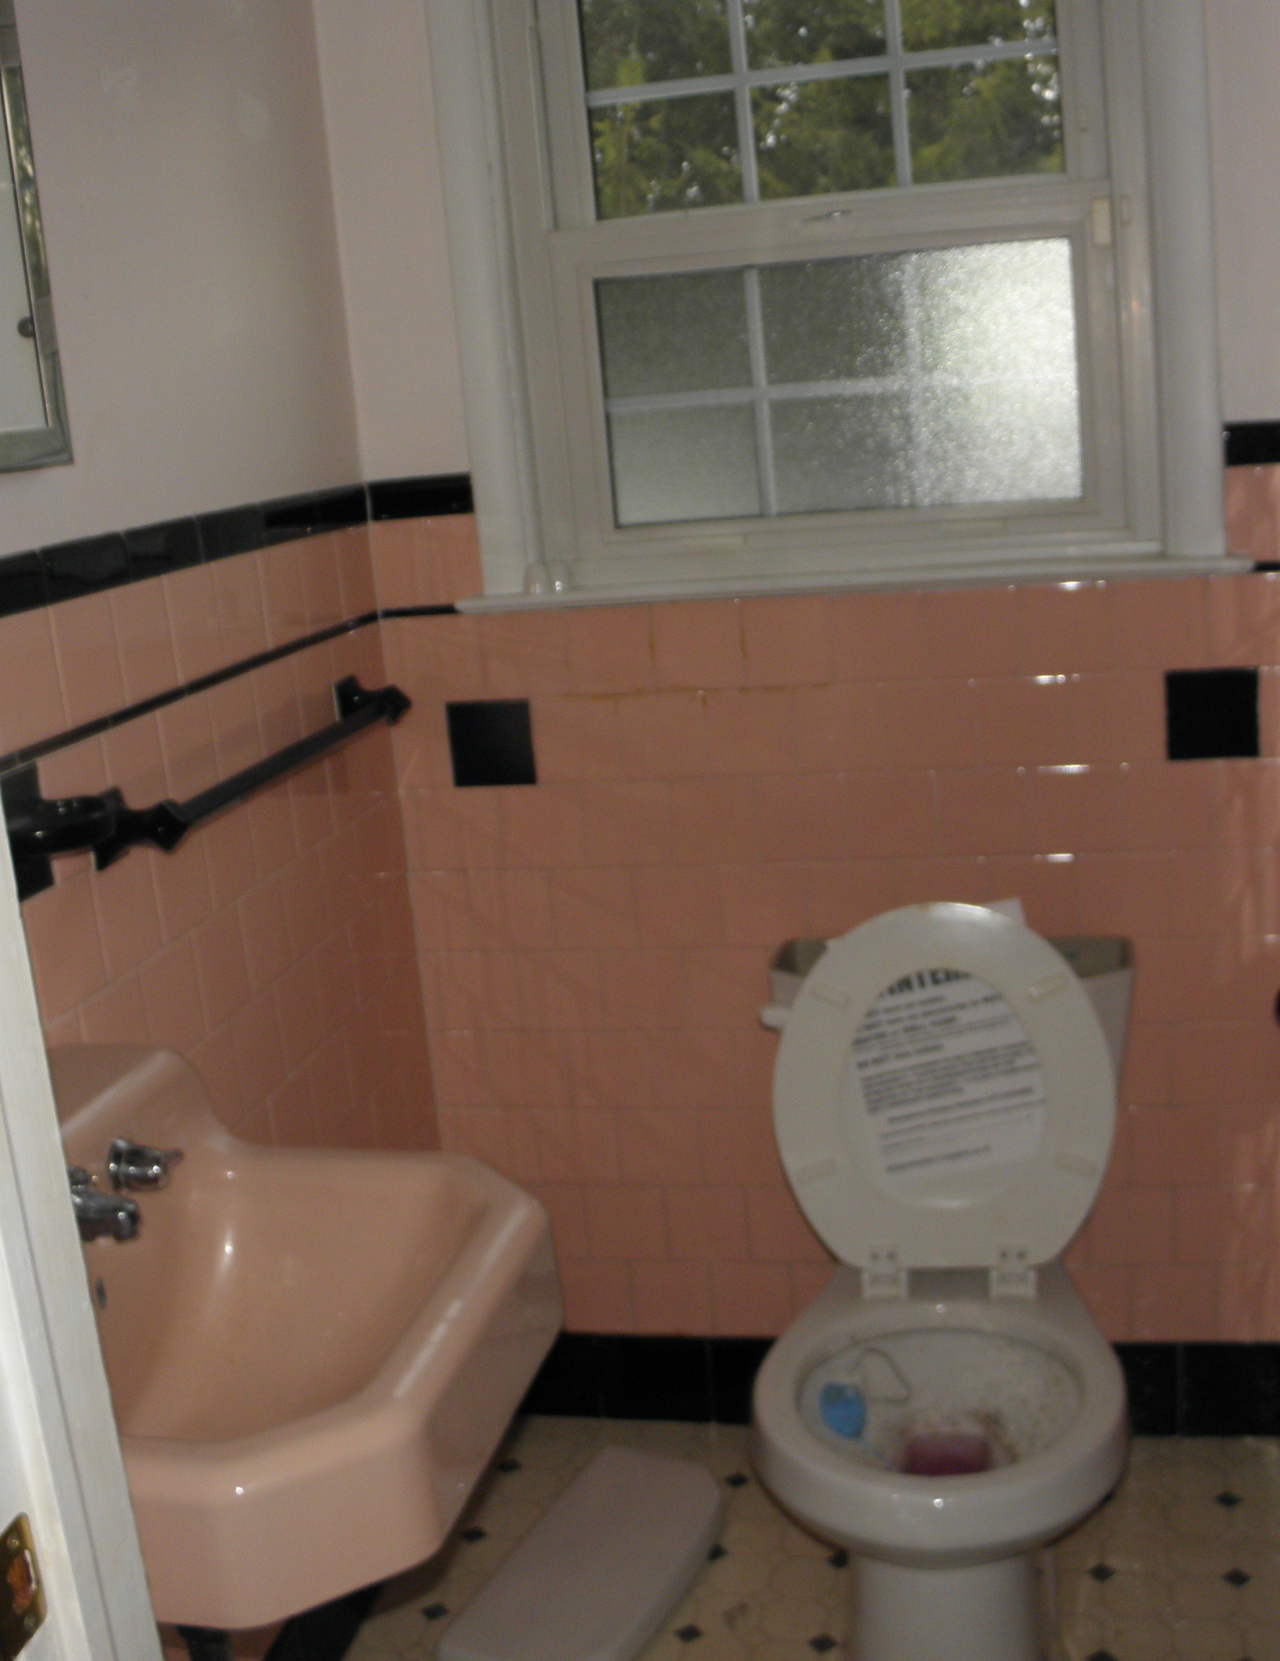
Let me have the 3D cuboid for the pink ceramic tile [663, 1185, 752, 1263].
[{"bbox_3d":[0.087,0.519,2.382,0.108,0.108,0.009,-2,14,13],"label":"pink ceramic tile"}]

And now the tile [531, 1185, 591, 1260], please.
[{"bbox_3d":[-0.126,0.527,2.433,0.108,0.108,0.012,-2,14,13],"label":"tile"}]

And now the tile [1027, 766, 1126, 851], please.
[{"bbox_3d":[0.524,-0.026,2.161,0.108,0.108,0.010,-2,14,11],"label":"tile"}]

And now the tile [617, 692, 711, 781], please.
[{"bbox_3d":[0.030,-0.117,2.230,0.108,0.108,0.012,-2,14,13],"label":"tile"}]

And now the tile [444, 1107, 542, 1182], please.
[{"bbox_3d":[-0.199,0.423,2.407,0.108,0.108,0.009,-2,14,12],"label":"tile"}]

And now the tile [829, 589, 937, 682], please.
[{"bbox_3d":[0.282,-0.231,2.127,0.108,0.108,0.009,-2,14,12],"label":"tile"}]

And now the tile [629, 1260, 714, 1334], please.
[{"bbox_3d":[0.044,0.628,2.411,0.108,0.108,0.009,-2,14,12],"label":"tile"}]

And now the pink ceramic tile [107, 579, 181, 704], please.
[{"bbox_3d":[-0.467,-0.182,1.679,0.012,0.108,0.108,-2,14,13],"label":"pink ceramic tile"}]

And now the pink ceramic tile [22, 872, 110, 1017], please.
[{"bbox_3d":[-0.491,0.100,1.527,0.009,0.108,0.108,-2,14,13],"label":"pink ceramic tile"}]

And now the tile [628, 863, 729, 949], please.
[{"bbox_3d":[0.049,0.096,2.281,0.108,0.108,0.009,-2,14,13],"label":"tile"}]

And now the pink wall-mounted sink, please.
[{"bbox_3d":[-0.306,0.335,1.251,0.455,0.225,0.455,-2,14,13],"label":"pink wall-mounted sink"}]

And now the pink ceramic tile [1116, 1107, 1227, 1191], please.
[{"bbox_3d":[0.665,0.393,2.225,0.108,0.108,0.009,-2,14,13],"label":"pink ceramic tile"}]

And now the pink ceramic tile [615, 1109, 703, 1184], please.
[{"bbox_3d":[0.026,0.415,2.357,0.108,0.108,0.009,-2,14,12],"label":"pink ceramic tile"}]

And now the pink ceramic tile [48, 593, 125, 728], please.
[{"bbox_3d":[-0.490,-0.155,1.575,0.012,0.108,0.108,-2,14,13],"label":"pink ceramic tile"}]

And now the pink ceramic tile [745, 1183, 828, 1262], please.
[{"bbox_3d":[0.194,0.515,2.360,0.108,0.108,0.012,-2,14,13],"label":"pink ceramic tile"}]

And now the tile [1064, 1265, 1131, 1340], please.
[{"bbox_3d":[0.577,0.608,2.300,0.108,0.108,0.009,-2,14,13],"label":"tile"}]

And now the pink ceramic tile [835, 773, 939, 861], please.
[{"bbox_3d":[0.306,-0.019,2.196,0.108,0.108,0.009,-2,14,13],"label":"pink ceramic tile"}]

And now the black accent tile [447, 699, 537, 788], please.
[{"bbox_3d":[-0.186,-0.111,2.268,0.108,0.108,0.010,-2,14,11],"label":"black accent tile"}]

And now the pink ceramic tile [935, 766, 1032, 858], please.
[{"bbox_3d":[0.417,-0.022,2.181,0.108,0.108,0.010,-2,14,11],"label":"pink ceramic tile"}]

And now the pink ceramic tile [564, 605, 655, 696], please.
[{"bbox_3d":[-0.033,-0.219,2.217,0.108,0.108,0.009,-2,14,13],"label":"pink ceramic tile"}]

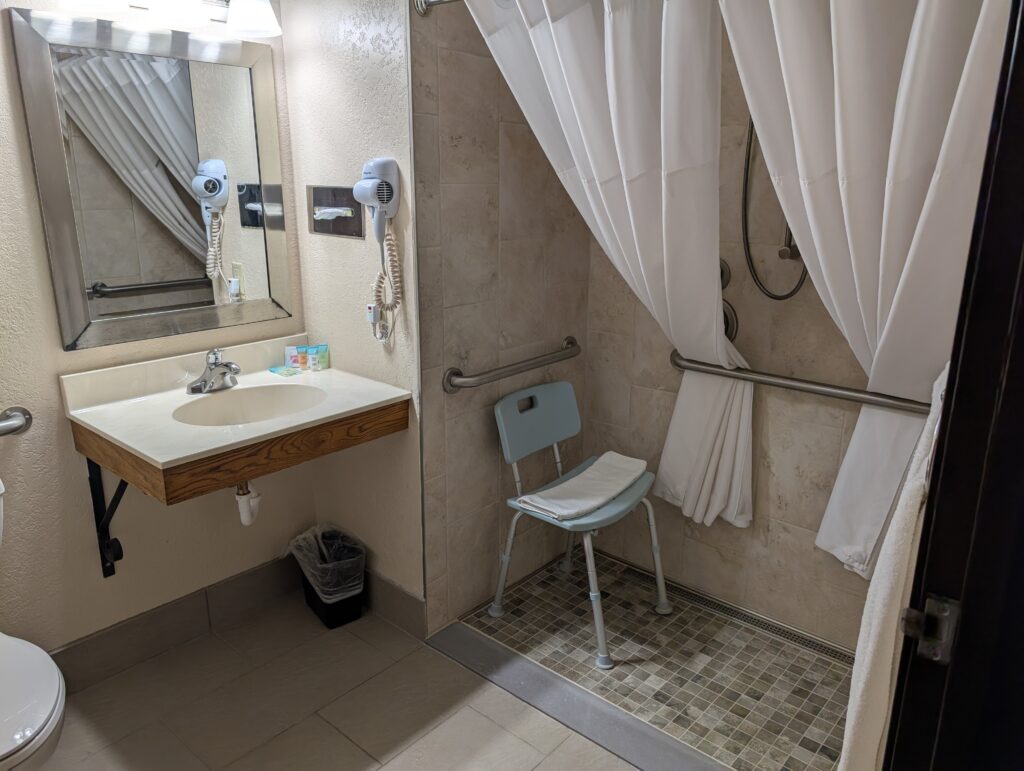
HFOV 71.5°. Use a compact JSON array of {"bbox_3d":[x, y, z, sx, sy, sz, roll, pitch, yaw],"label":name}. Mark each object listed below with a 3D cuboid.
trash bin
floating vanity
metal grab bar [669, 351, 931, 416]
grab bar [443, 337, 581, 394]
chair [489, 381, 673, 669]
[{"bbox_3d":[-0.639,0.683,2.510,0.175,0.265,0.245,-12,20,-39],"label":"trash bin"},{"bbox_3d":[-0.759,0.247,2.105,0.560,0.618,0.765,13,20,39],"label":"floating vanity"},{"bbox_3d":[0.939,0.007,2.238,1.020,0.081,0.077,13,20,39],"label":"metal grab bar"},{"bbox_3d":[0.044,-0.075,2.462,0.077,0.081,0.700,13,20,39],"label":"grab bar"},{"bbox_3d":[0.257,0.426,2.455,0.510,0.800,0.530,13,20,39],"label":"chair"}]

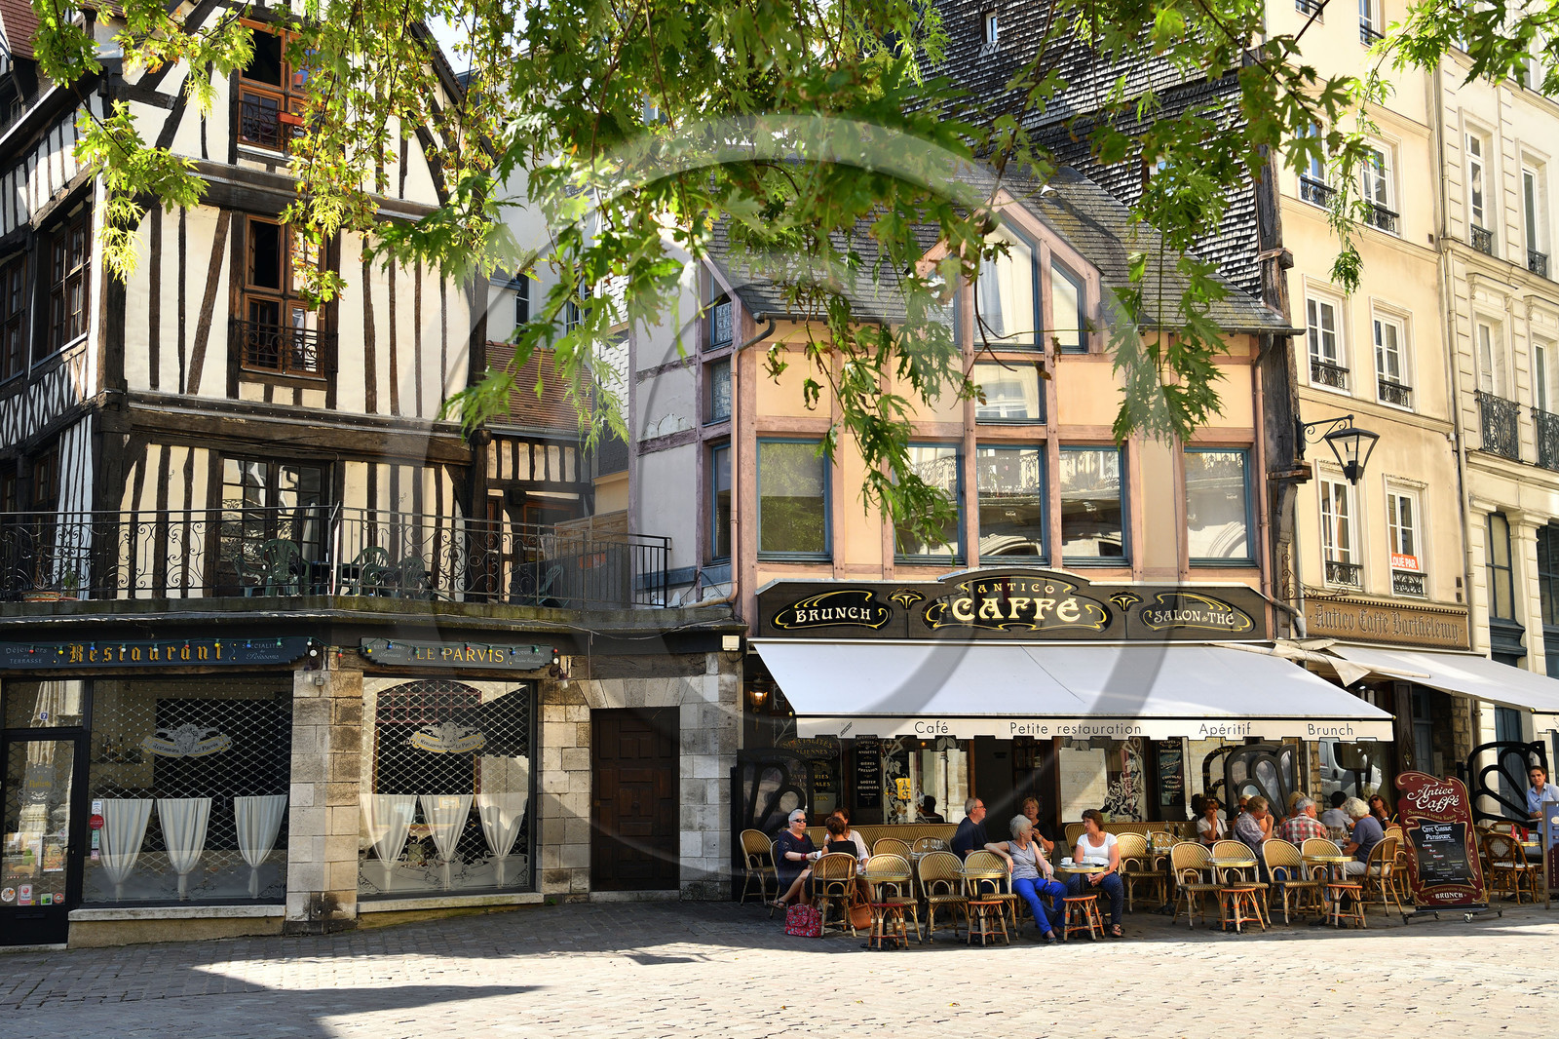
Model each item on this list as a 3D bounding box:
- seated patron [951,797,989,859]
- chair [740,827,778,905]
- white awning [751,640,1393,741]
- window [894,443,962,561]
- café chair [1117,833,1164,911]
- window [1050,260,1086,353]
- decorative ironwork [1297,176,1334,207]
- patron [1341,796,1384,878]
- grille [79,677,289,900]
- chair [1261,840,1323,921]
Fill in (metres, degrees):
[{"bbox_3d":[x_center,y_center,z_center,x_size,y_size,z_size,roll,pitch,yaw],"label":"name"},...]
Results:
[{"bbox_3d":[2.254,3.704,20.800,0.800,1.320,0.500,-4,-9,25],"label":"seated patron"},{"bbox_3d":[-0.146,3.984,21.700,0.470,0.880,0.560,5,-10,-34],"label":"chair"},{"bbox_3d":[3.251,1.943,22.174,6.749,1.282,3.170,1,-8,-10],"label":"white awning"},{"bbox_3d":[1.810,-0.204,23.253,0.861,1.453,0.100,1,-9,-9],"label":"window"},{"bbox_3d":[4.158,4.080,21.939,0.460,0.870,0.550,1,-8,-10],"label":"café chair"},{"bbox_3d":[3.628,-2.675,23.916,0.484,1.196,0.100,1,-9,-9],"label":"window"},{"bbox_3d":[7.702,-4.637,27.196,0.900,0.320,0.070,7,-11,-43],"label":"decorative ironwork"},{"bbox_3d":[6.616,3.826,21.774,0.470,1.280,0.760,7,-11,-43],"label":"patron"},{"bbox_3d":[-6.612,3.008,21.300,2.260,2.500,0.060,-1,-8,2],"label":"grille"},{"bbox_3d":[5.494,3.854,20.354,0.460,0.870,0.550,1,-8,-12],"label":"chair"}]

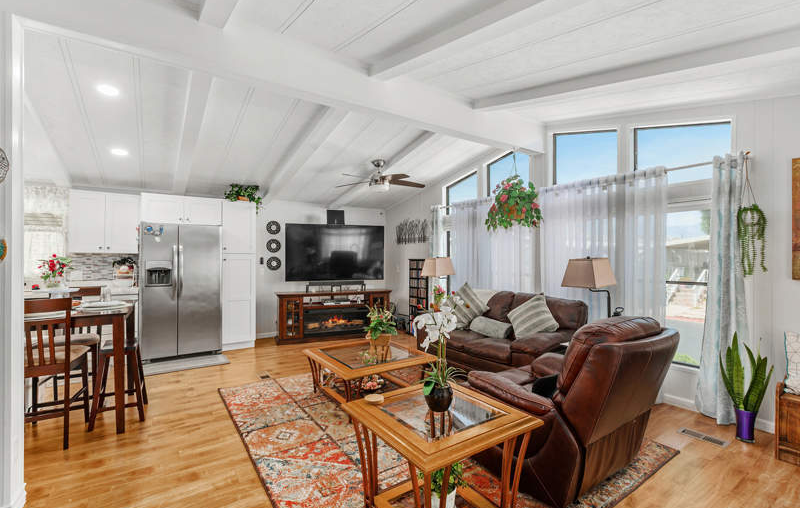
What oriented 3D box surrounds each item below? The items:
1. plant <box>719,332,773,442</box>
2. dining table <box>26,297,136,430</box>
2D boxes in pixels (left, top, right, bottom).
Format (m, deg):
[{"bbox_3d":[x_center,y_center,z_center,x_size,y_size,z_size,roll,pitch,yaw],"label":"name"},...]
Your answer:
[{"bbox_3d":[2.589,0.985,2.665,0.330,0.810,0.360,0,0,-34],"label":"plant"},{"bbox_3d":[-2.748,0.910,2.817,1.050,0.910,1.040,0,0,-34],"label":"dining table"}]

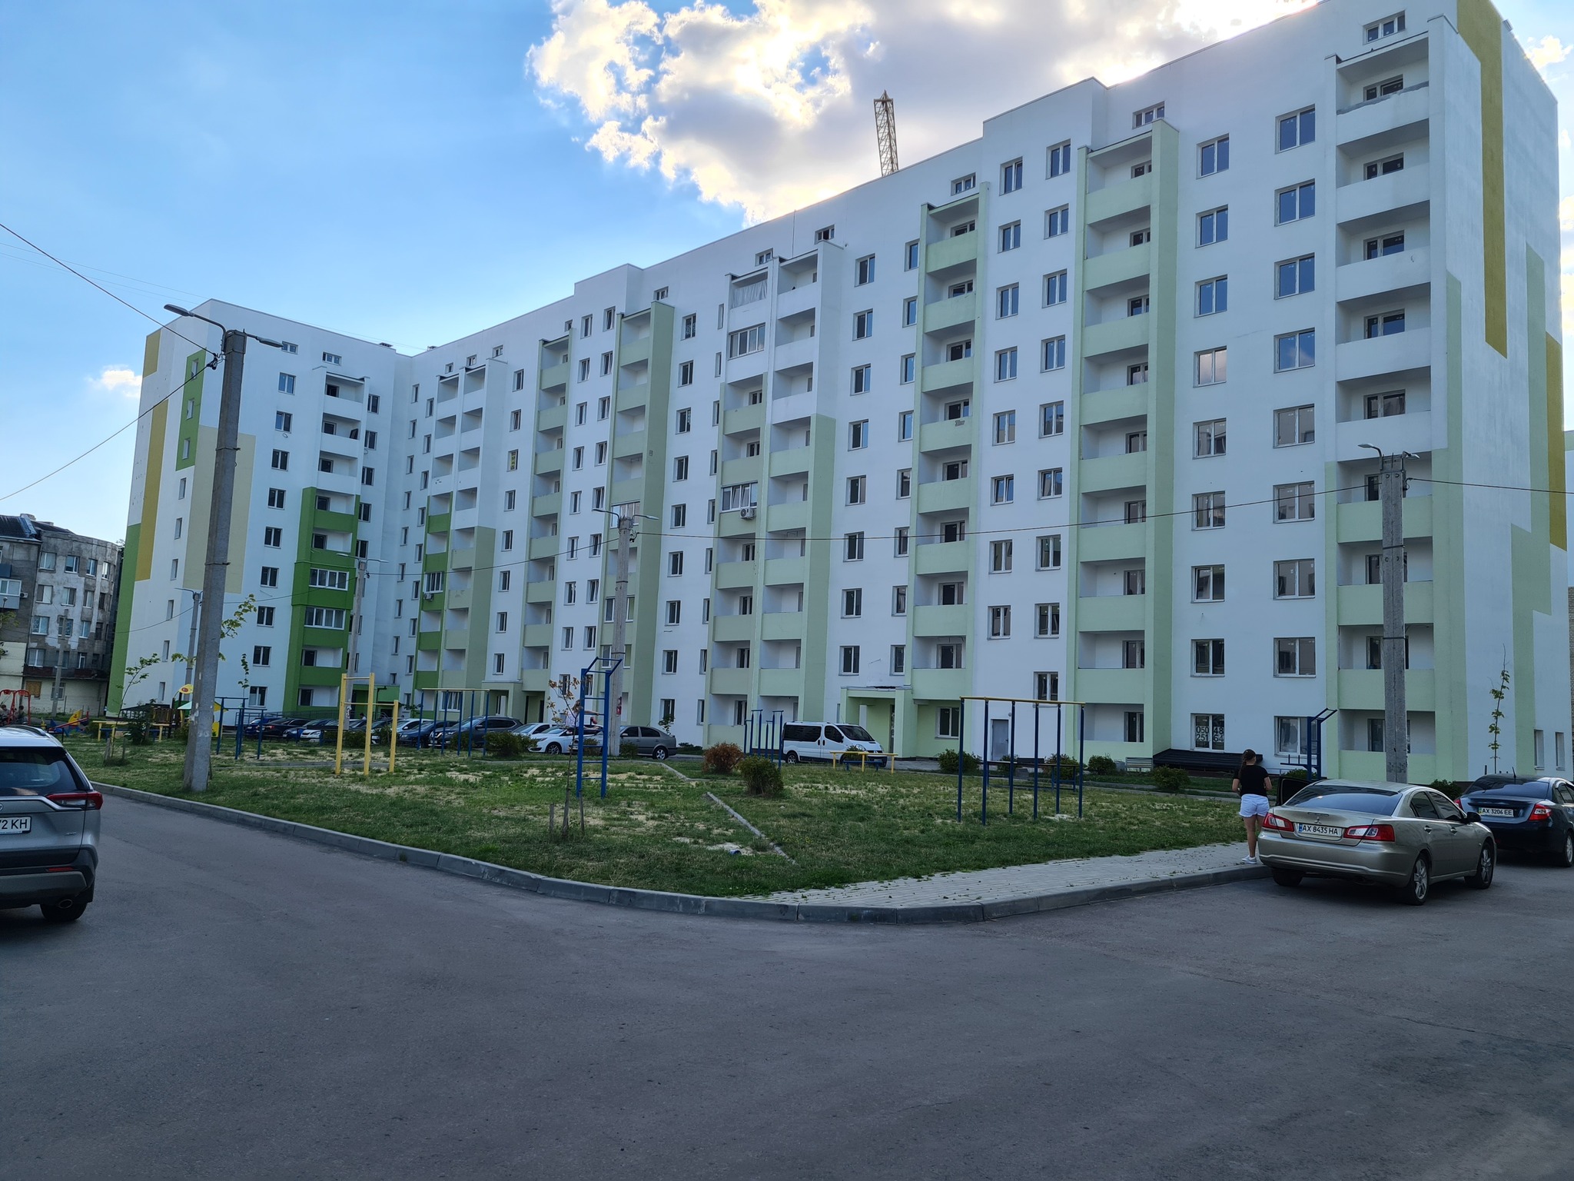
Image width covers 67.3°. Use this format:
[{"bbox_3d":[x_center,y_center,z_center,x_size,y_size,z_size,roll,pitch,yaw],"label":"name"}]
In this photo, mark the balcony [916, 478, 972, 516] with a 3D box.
[{"bbox_3d":[7.649,-4.265,54.443,1.300,1.362,2.994,8,-8,-43],"label":"balcony"}]

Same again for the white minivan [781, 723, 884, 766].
[{"bbox_3d":[2.018,6.416,48.750,1.950,1.950,4.780,8,-8,-43],"label":"white minivan"}]

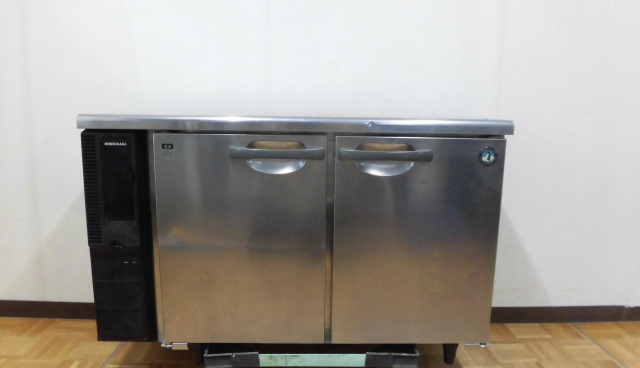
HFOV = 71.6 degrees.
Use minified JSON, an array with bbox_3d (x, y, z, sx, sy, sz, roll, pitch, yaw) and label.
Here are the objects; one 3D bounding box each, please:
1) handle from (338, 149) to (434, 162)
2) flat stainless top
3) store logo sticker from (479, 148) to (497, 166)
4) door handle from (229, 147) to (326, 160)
[{"bbox_3d":[0.180,-0.077,1.217,0.260,0.033,0.034,1,9,-1],"label":"handle"},{"bbox_3d":[-0.065,-0.196,1.434,1.200,0.040,0.450,1,9,-1],"label":"flat stainless top"},{"bbox_3d":[0.466,-0.074,1.234,0.049,0.050,0.004,1,9,-1],"label":"store logo sticker"},{"bbox_3d":[-0.116,-0.082,1.210,0.263,0.033,0.034,1,9,-1],"label":"door handle"}]

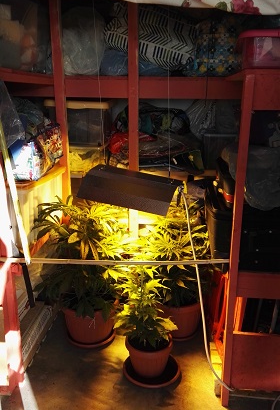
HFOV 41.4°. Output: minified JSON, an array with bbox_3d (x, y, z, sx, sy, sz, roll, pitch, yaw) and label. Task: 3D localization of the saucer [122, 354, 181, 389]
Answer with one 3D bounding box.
[{"bbox_3d":[0.069,0.909,2.082,0.322,0.034,0.322,0,15,0],"label":"saucer"}]

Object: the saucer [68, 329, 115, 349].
[{"bbox_3d":[-0.312,0.820,2.410,0.314,0.036,0.314,0,15,0],"label":"saucer"}]

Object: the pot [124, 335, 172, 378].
[{"bbox_3d":[0.054,0.821,2.060,0.259,0.201,0.259,0,15,0],"label":"pot"}]

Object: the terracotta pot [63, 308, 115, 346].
[{"bbox_3d":[-0.312,0.703,2.377,0.358,0.262,0.358,0,15,0],"label":"terracotta pot"}]

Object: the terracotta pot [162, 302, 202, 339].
[{"bbox_3d":[0.257,0.699,2.415,0.287,0.243,0.287,0,15,0],"label":"terracotta pot"}]

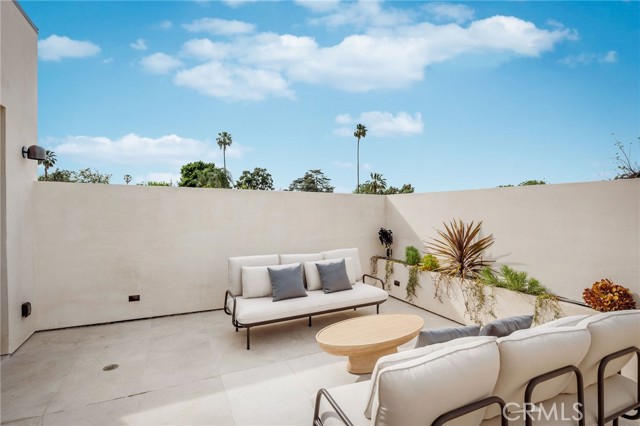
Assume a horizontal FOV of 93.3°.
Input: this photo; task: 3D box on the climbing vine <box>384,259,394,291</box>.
[{"bbox_3d":[1.224,1.083,5.320,0.120,0.580,0.220,0,1,-26],"label":"climbing vine"}]

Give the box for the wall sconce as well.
[{"bbox_3d":[-3.179,-0.673,3.377,0.180,0.160,0.150,0,1,-26],"label":"wall sconce"}]

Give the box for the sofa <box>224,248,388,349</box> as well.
[{"bbox_3d":[-0.138,1.013,3.917,2.070,0.892,0.810,0,1,-28],"label":"sofa"}]

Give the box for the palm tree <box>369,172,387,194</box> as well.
[{"bbox_3d":[9.275,-0.029,50.061,2.800,13.350,2.800,1,1,0],"label":"palm tree"}]

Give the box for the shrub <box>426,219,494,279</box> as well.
[{"bbox_3d":[1.859,0.473,4.027,0.650,0.760,0.800,0,1,-26],"label":"shrub"}]

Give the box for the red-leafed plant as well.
[{"bbox_3d":[2.589,0.750,2.712,0.310,0.300,0.370,0,1,-26],"label":"red-leafed plant"}]

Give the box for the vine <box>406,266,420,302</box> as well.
[{"bbox_3d":[1.484,1.119,4.796,0.120,0.580,0.220,0,1,-26],"label":"vine"}]

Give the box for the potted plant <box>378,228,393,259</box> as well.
[{"bbox_3d":[1.227,0.571,5.659,0.220,0.520,0.230,0,1,-26],"label":"potted plant"}]

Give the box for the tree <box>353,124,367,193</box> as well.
[{"bbox_3d":[7.807,-5.521,60.111,2.700,24.116,2.700,1,1,0],"label":"tree"}]

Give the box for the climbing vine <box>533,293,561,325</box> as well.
[{"bbox_3d":[2.326,1.001,3.103,0.140,0.380,0.260,0,1,-26],"label":"climbing vine"}]

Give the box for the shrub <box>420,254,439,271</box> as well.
[{"bbox_3d":[1.684,0.761,4.646,0.220,0.230,0.250,0,1,-26],"label":"shrub"}]

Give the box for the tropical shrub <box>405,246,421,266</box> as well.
[{"bbox_3d":[1.522,0.716,4.972,0.220,0.300,0.250,0,1,-26],"label":"tropical shrub"}]

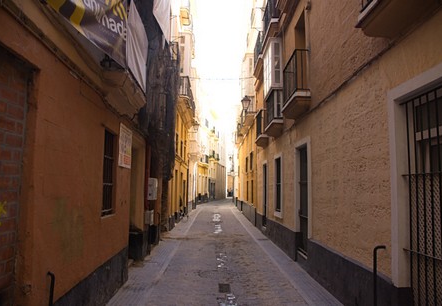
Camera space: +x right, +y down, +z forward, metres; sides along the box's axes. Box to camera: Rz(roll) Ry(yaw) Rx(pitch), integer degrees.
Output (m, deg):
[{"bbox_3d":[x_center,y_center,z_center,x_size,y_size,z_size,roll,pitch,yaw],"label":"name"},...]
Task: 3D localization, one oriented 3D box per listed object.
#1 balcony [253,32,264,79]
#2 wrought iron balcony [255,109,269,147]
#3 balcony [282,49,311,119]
[{"bbox_3d":[1.711,-4.157,14.748,0.330,1.300,2.000,0,-6,-1],"label":"balcony"},{"bbox_3d":[1.701,-0.964,14.133,0.320,1.220,1.850,0,-6,-1],"label":"wrought iron balcony"},{"bbox_3d":[1.785,-1.576,8.316,0.330,1.210,1.710,0,-6,-1],"label":"balcony"}]

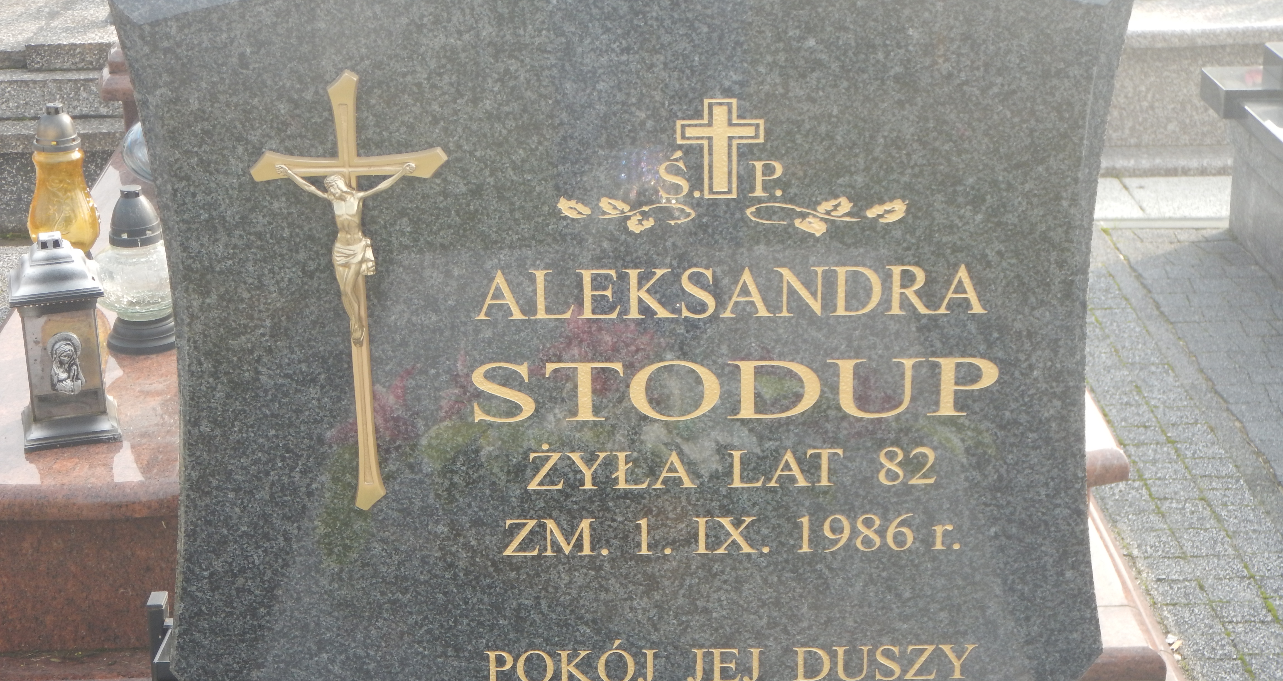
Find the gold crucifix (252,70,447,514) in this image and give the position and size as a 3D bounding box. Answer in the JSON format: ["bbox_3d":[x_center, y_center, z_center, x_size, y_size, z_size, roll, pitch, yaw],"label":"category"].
[{"bbox_3d":[-0.229,-0.034,1.820,0.154,0.375,0.030,-2,21,-1],"label":"gold crucifix"}]

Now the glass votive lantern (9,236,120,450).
[{"bbox_3d":[-0.815,-0.011,3.172,0.136,0.288,0.136,-7,22,-15],"label":"glass votive lantern"}]

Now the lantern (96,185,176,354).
[{"bbox_3d":[-0.774,-0.114,3.491,0.137,0.249,0.137,-1,21,-1],"label":"lantern"}]

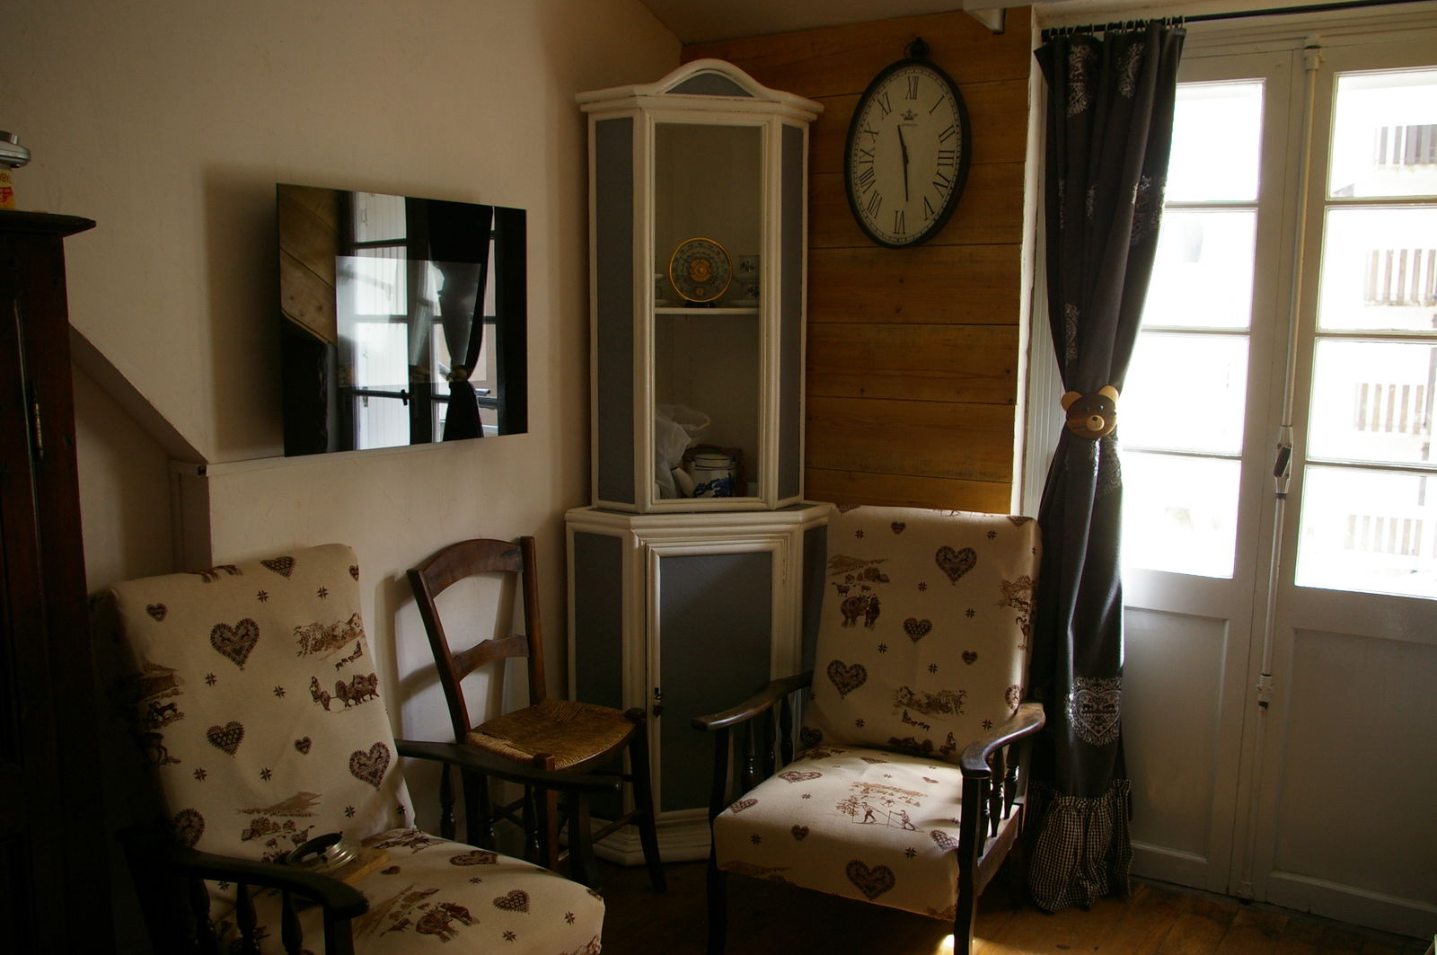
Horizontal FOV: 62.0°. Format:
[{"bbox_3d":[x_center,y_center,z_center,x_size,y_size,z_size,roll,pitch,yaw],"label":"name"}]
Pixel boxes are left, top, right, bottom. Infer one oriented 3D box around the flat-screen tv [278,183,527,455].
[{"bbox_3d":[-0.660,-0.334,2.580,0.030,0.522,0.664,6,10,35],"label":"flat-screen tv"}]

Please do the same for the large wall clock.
[{"bbox_3d":[0.481,-0.812,3.019,0.332,0.462,0.050,8,11,28],"label":"large wall clock"}]

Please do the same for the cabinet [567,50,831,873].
[{"bbox_3d":[-0.065,-0.026,3.276,0.715,2.043,0.493,-1,8,-10],"label":"cabinet"}]

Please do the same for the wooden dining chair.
[{"bbox_3d":[-0.424,0.614,2.885,0.446,0.885,0.440,5,10,30],"label":"wooden dining chair"}]

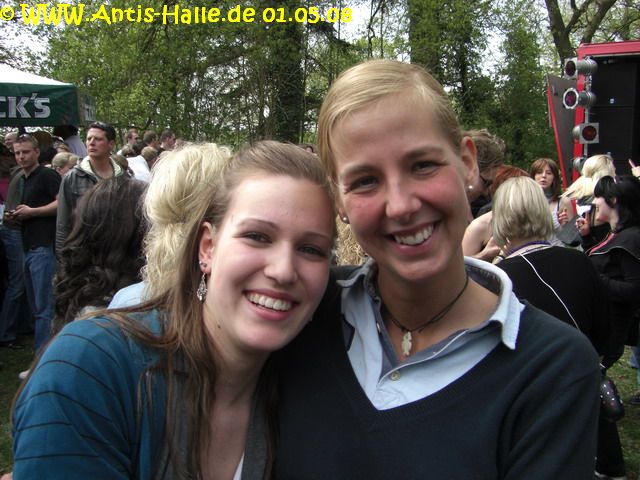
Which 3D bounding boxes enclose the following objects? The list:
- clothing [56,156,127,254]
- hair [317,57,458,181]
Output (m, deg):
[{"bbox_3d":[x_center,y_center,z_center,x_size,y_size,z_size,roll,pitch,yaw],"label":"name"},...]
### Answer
[{"bbox_3d":[-1.460,-0.200,4.650,0.540,0.700,0.310,-1,8,-6],"label":"clothing"},{"bbox_3d":[0.073,-0.124,0.790,0.160,0.165,0.195,-15,4,13],"label":"hair"}]

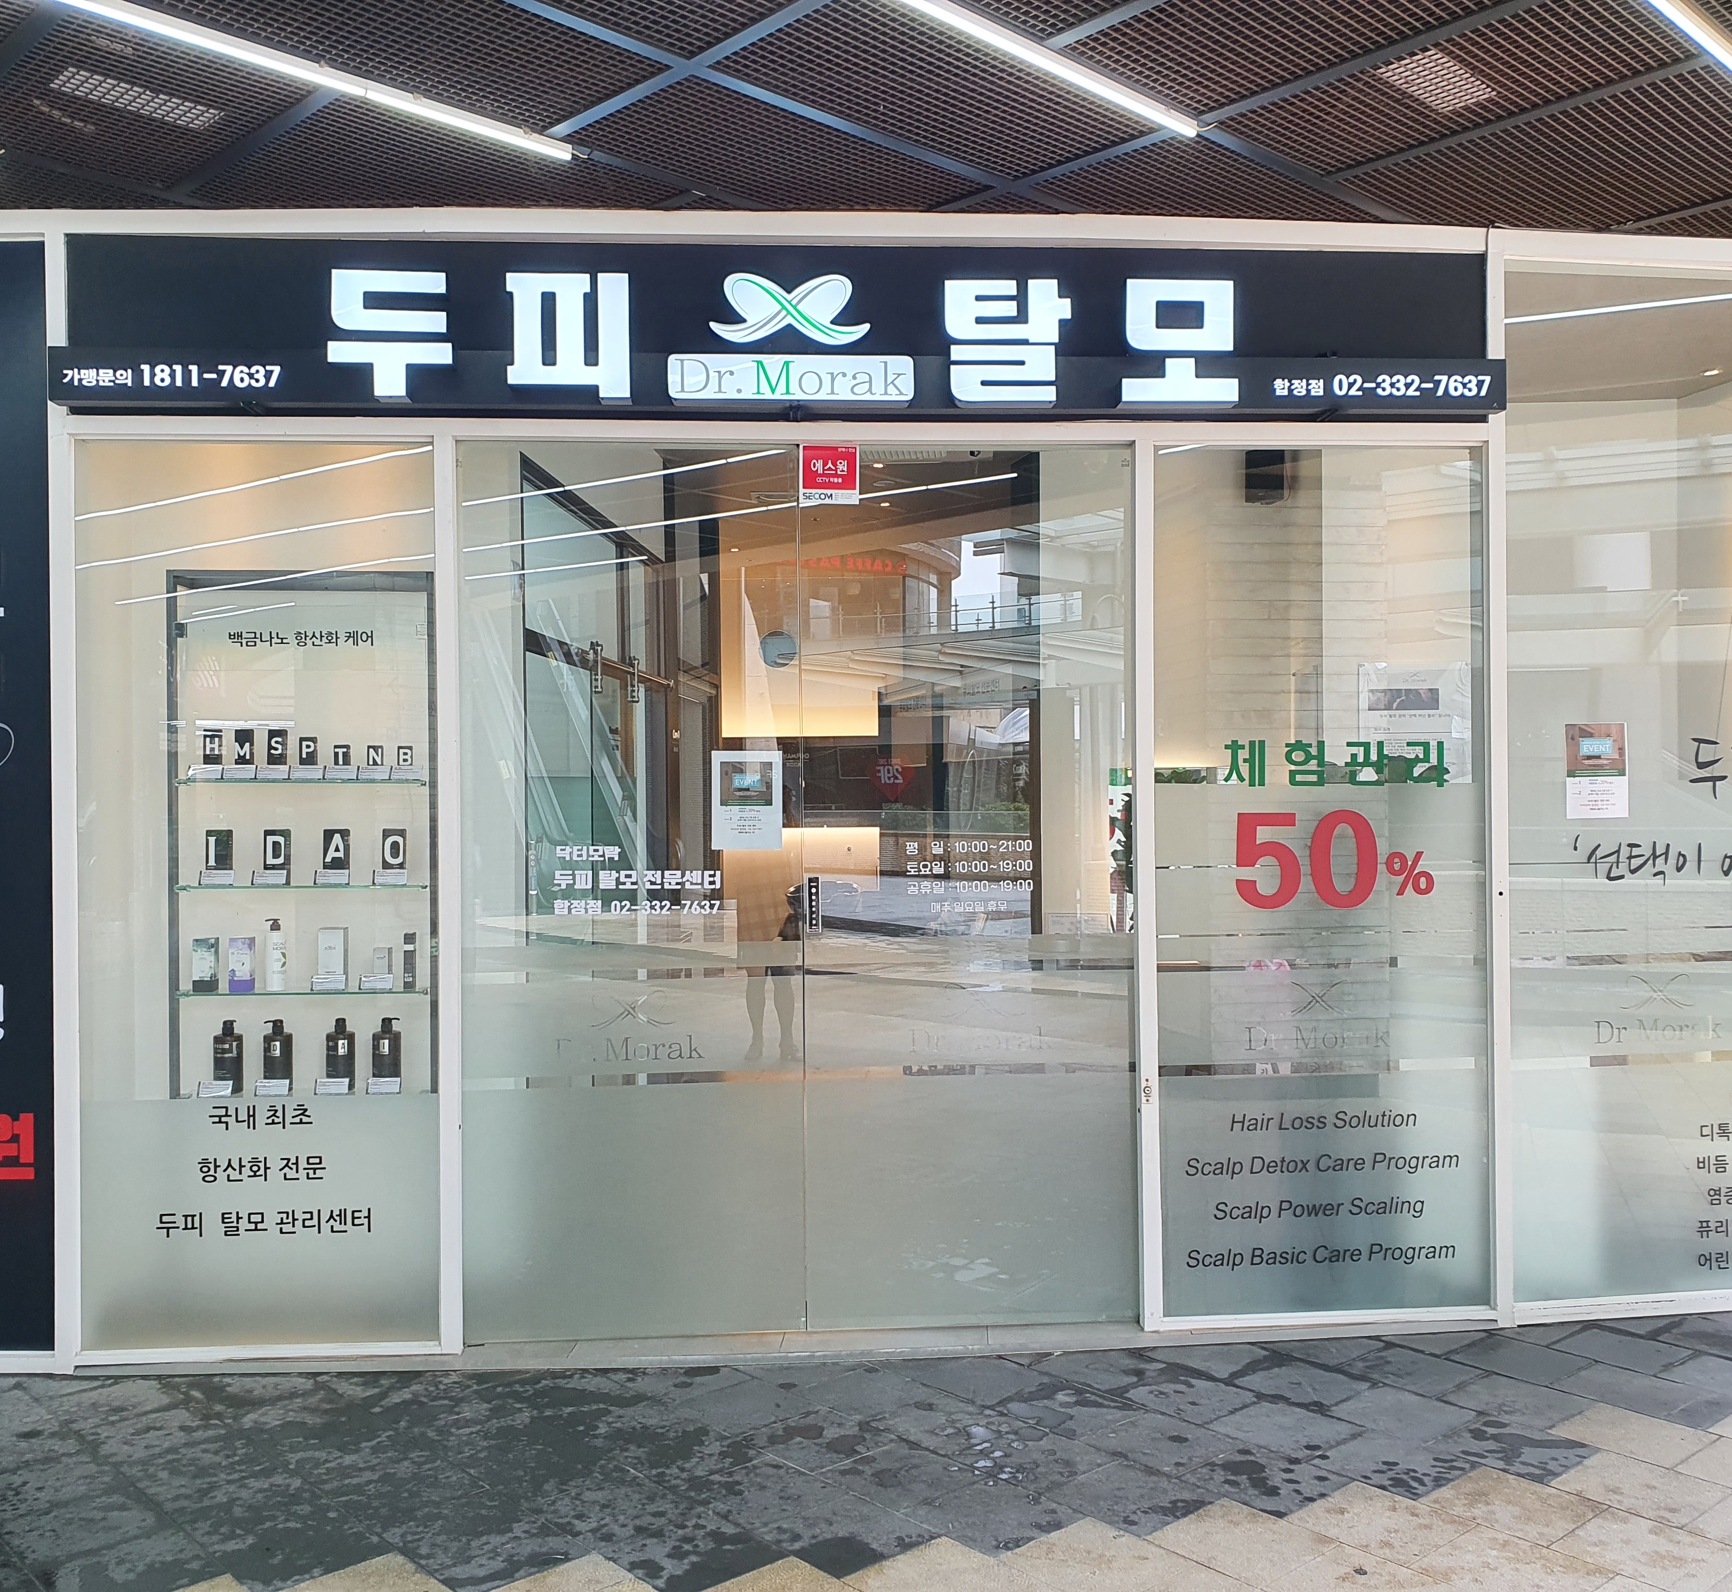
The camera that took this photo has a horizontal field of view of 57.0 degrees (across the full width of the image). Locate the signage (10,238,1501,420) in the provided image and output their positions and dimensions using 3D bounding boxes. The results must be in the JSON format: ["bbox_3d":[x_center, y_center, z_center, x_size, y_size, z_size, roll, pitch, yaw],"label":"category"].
[{"bbox_3d":[-0.194,-1.351,4.634,4.213,0.509,0.180,0,0,-4],"label":"signage"}]

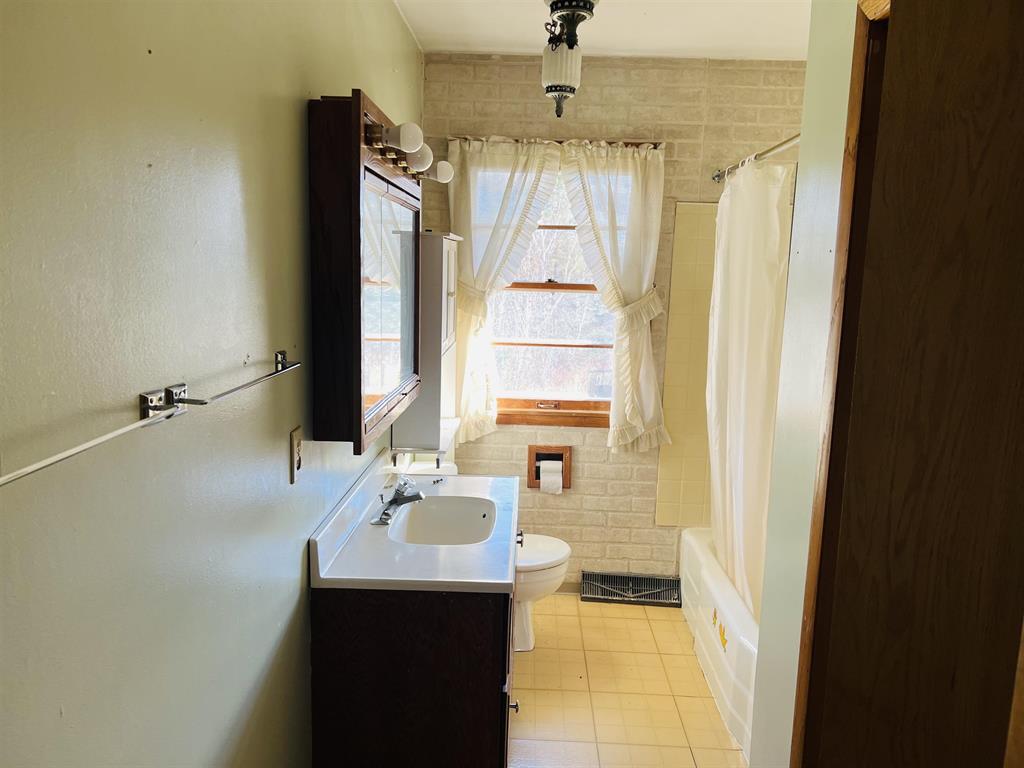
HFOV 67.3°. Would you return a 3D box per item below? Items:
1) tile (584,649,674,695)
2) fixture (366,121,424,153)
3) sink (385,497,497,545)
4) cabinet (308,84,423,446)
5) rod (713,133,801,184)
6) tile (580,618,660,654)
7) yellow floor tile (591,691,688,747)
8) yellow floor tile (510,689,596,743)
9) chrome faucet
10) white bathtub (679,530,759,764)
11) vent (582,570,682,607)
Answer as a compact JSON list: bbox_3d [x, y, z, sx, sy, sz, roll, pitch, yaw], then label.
[{"bbox_3d":[0.441,1.113,2.961,0.305,0.008,0.305,2,9,1],"label":"tile"},{"bbox_3d":[-0.262,-0.559,1.734,0.125,0.069,0.068,2,9,1],"label":"fixture"},{"bbox_3d":[-0.195,0.458,2.227,0.293,0.142,0.426,2,9,1],"label":"sink"},{"bbox_3d":[-0.376,-0.305,2.152,0.116,0.800,0.915,2,9,1],"label":"cabinet"},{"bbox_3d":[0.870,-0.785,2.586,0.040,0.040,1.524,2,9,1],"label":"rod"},{"bbox_3d":[0.450,1.067,3.262,0.305,0.008,0.305,2,9,1],"label":"tile"},{"bbox_3d":[0.433,1.160,2.660,0.305,0.008,0.305,2,9,1],"label":"yellow floor tile"},{"bbox_3d":[0.128,1.149,2.667,0.305,0.008,0.305,2,9,1],"label":"yellow floor tile"},{"bbox_3d":[-0.322,0.322,2.218,0.142,0.125,0.157,2,9,1],"label":"chrome faucet"},{"bbox_3d":[1.119,0.971,2.850,0.760,0.346,1.524,2,9,1],"label":"white bathtub"},{"bbox_3d":[0.555,0.955,3.589,0.460,0.118,0.086,2,9,1],"label":"vent"}]

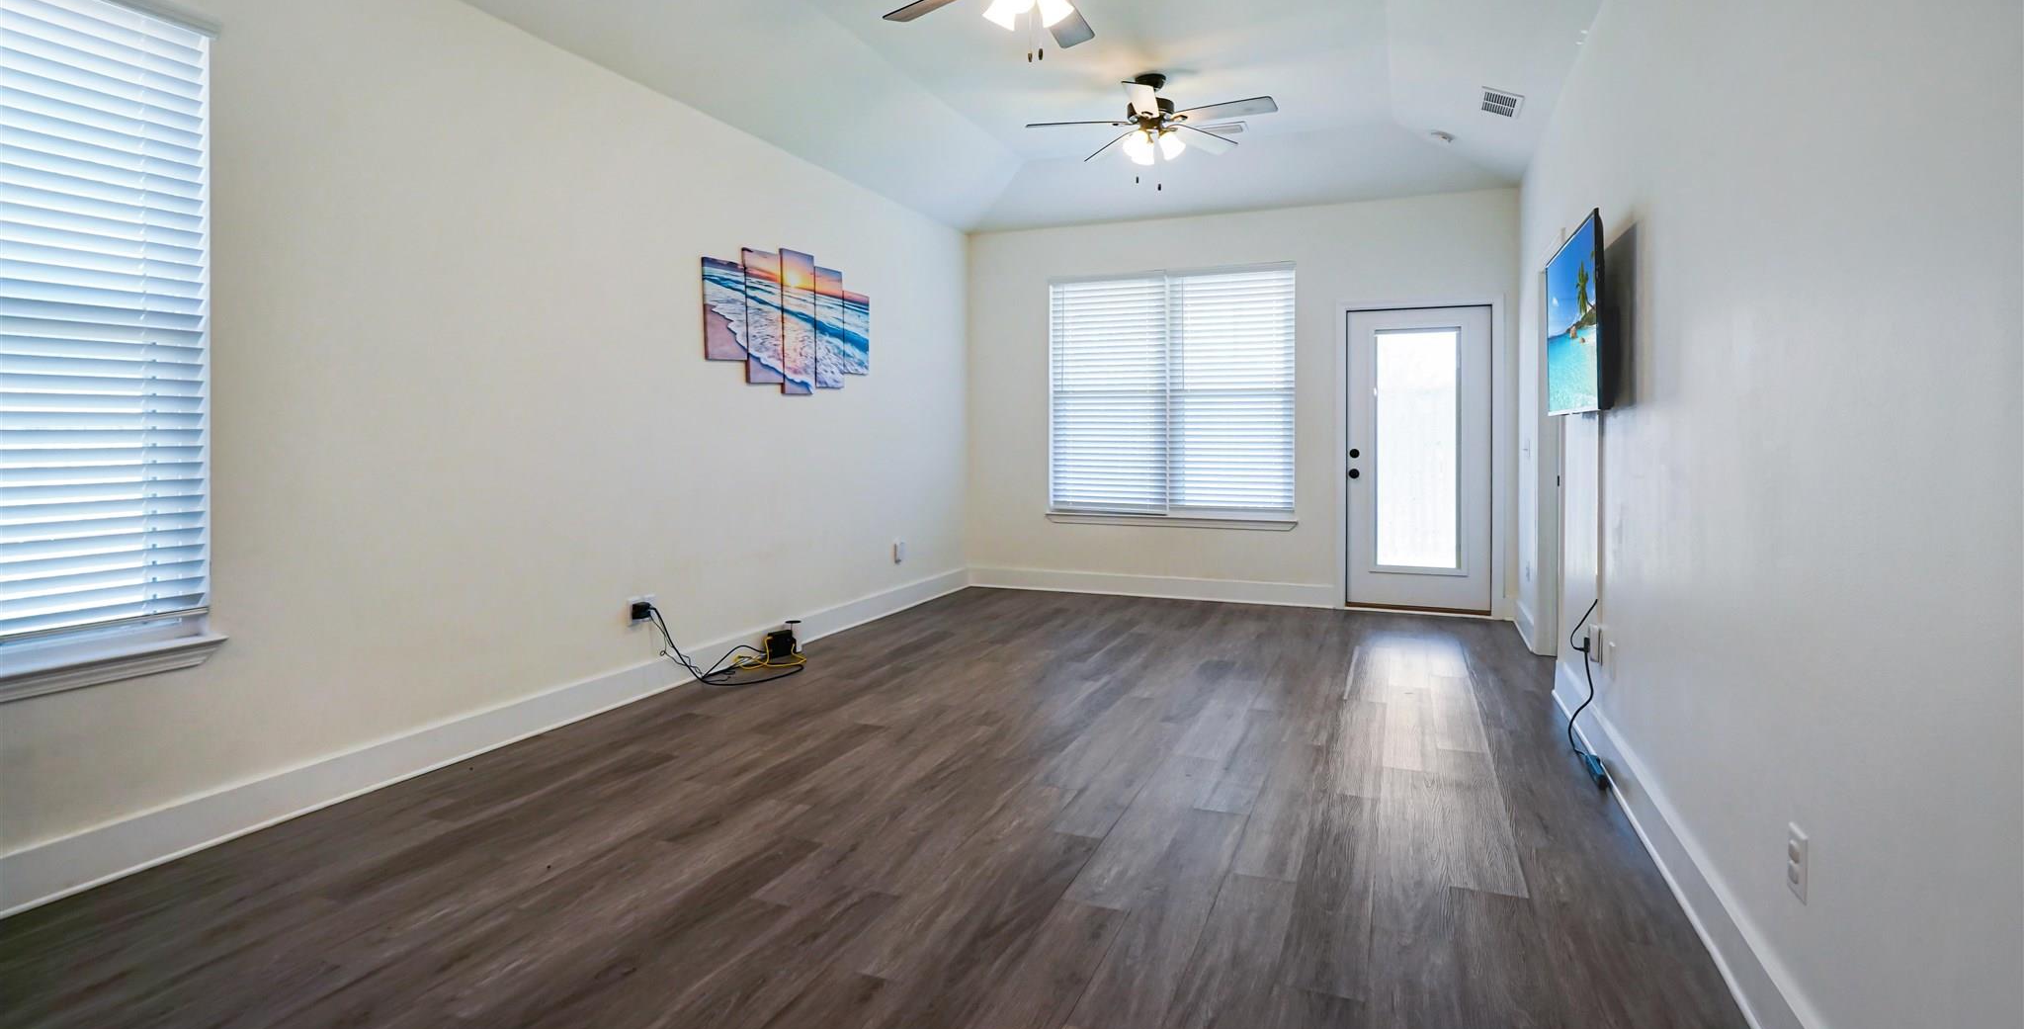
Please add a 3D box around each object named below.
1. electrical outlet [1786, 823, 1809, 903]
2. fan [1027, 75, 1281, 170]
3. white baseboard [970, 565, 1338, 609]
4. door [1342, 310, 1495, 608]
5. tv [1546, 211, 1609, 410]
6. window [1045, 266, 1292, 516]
[{"bbox_3d":[1.381,0.612,1.581,0.008,0.116,0.072,1,3,24],"label":"electrical outlet"},{"bbox_3d":[0.741,-2.105,4.817,1.290,0.480,1.290,1,3,24],"label":"fan"},{"bbox_3d":[0.944,0.536,6.627,2.706,0.145,0.017,1,3,21],"label":"white baseboard"},{"bbox_3d":[2.699,-0.370,5.995,0.900,2.020,0.050,1,3,21],"label":"door"},{"bbox_3d":[2.070,-0.686,3.292,0.052,0.645,1.110,1,3,24],"label":"tv"},{"bbox_3d":[1.130,-0.878,6.586,1.830,1.800,0.100,1,3,21],"label":"window"}]

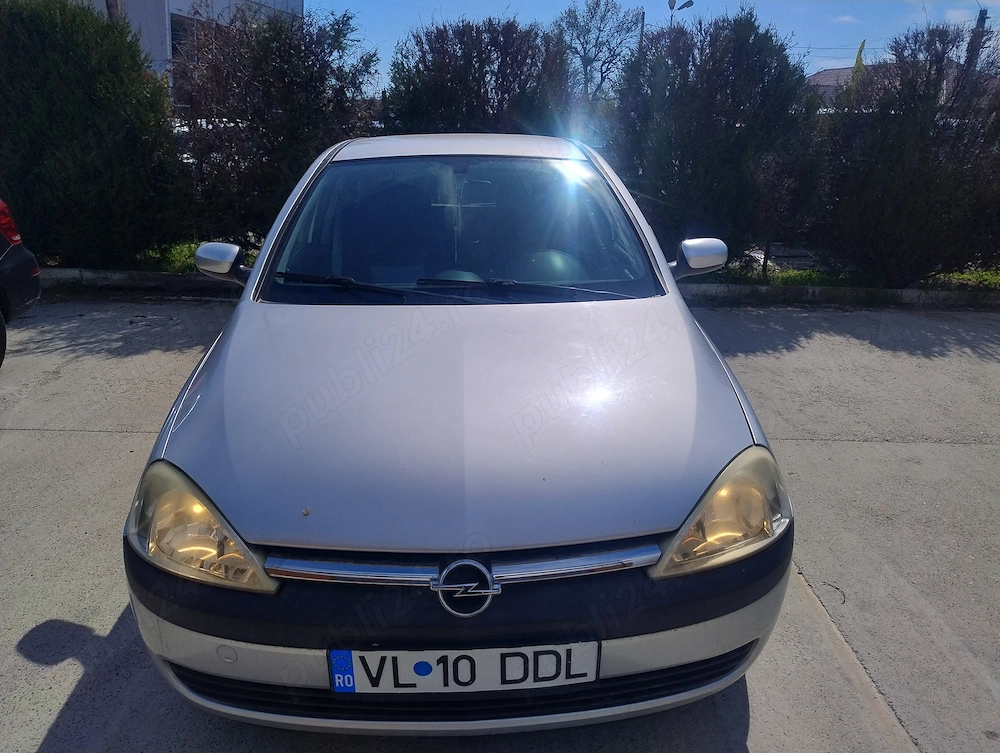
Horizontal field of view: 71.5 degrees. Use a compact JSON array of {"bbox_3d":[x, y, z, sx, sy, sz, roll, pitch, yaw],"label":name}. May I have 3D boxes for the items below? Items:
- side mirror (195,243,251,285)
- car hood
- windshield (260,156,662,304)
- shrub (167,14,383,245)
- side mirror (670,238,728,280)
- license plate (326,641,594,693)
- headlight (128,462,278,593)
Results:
[{"bbox_3d":[-0.968,-0.394,2.433,0.195,0.145,0.120,-1,18,-2],"label":"side mirror"},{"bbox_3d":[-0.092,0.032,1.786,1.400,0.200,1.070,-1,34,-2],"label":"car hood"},{"bbox_3d":[-0.128,-0.534,2.403,1.320,0.150,0.914,-1,49,-2],"label":"windshield"},{"bbox_3d":[-2.309,-2.305,7.029,1.900,2.320,1.500,2,19,5],"label":"shrub"},{"bbox_3d":[0.713,-0.421,2.494,0.195,0.145,0.120,-1,18,-2],"label":"side mirror"},{"bbox_3d":[-0.065,0.571,1.369,0.525,0.113,0.030,-1,20,-2],"label":"license plate"},{"bbox_3d":[-0.645,0.309,1.510,0.390,0.200,0.250,2,21,7],"label":"headlight"}]

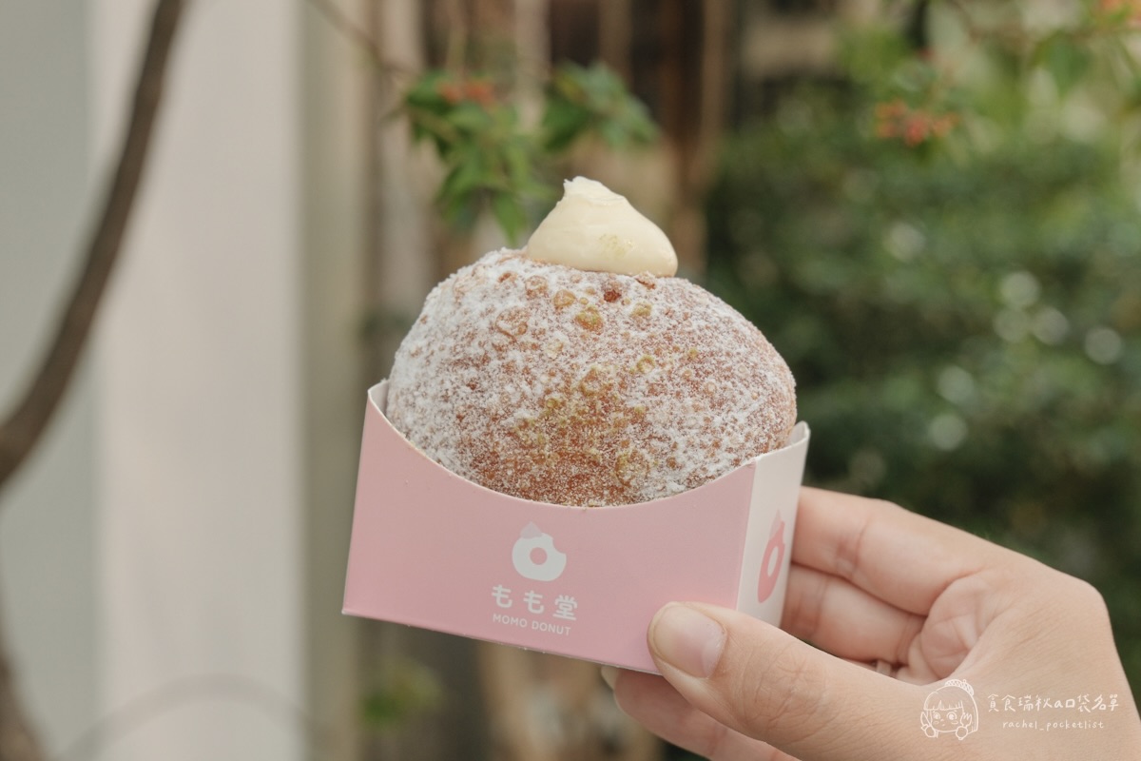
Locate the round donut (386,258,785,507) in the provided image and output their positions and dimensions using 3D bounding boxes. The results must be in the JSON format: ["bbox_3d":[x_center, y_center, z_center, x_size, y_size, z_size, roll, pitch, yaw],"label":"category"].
[{"bbox_3d":[0.004,0.009,0.462,0.086,0.075,0.055,10,11,18],"label":"round donut"}]

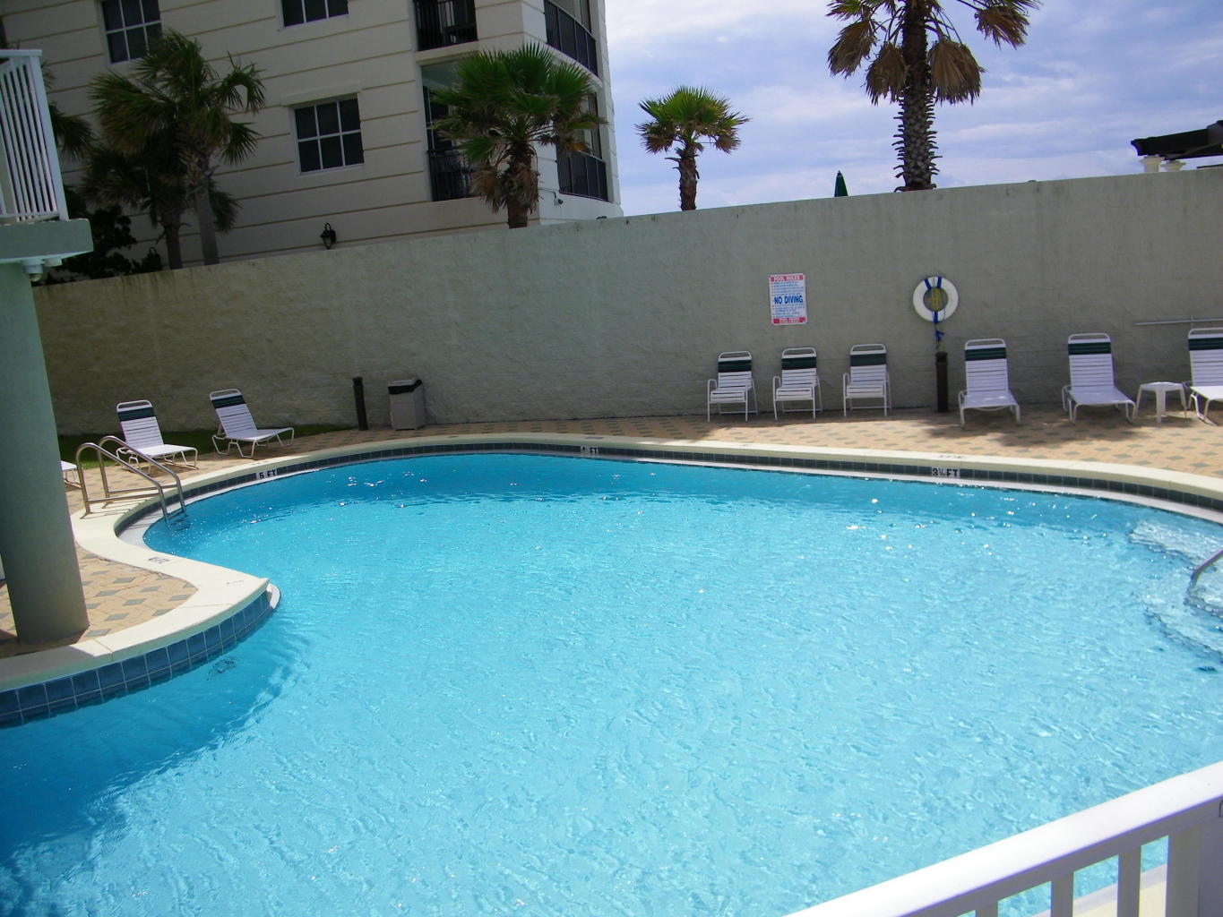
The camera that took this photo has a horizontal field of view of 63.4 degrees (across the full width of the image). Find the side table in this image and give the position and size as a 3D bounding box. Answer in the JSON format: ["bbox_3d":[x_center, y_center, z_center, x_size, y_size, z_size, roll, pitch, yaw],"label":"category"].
[{"bbox_3d":[6.366,-0.658,11.481,0.430,0.390,0.430,-7,11,-14],"label":"side table"}]

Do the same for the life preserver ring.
[{"bbox_3d":[4.413,-2.168,13.479,0.600,0.610,0.100,-1,11,20],"label":"life preserver ring"}]

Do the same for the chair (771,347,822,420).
[{"bbox_3d":[2.620,-1.056,13.926,0.580,0.930,0.650,-1,11,22],"label":"chair"}]

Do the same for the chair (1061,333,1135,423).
[{"bbox_3d":[5.869,-0.984,11.972,0.640,0.940,1.531,-1,11,20],"label":"chair"}]

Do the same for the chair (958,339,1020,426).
[{"bbox_3d":[4.740,-0.975,12.450,0.640,0.940,1.549,-1,11,19],"label":"chair"}]

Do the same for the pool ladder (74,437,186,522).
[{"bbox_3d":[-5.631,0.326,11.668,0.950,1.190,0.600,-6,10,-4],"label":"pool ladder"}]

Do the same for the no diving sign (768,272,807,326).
[{"bbox_3d":[2.536,-2.280,14.174,0.500,0.680,0.020,-1,11,20],"label":"no diving sign"}]

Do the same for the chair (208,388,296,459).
[{"bbox_3d":[-5.499,-0.573,15.128,1.552,0.940,0.640,4,14,42],"label":"chair"}]

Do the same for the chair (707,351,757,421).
[{"bbox_3d":[1.739,-1.041,14.266,0.580,0.930,0.650,0,11,24],"label":"chair"}]

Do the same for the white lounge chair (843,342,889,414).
[{"bbox_3d":[3.515,-1.076,13.612,0.580,0.930,0.650,-1,11,22],"label":"white lounge chair"}]

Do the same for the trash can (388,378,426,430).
[{"bbox_3d":[-3.324,-0.864,16.185,0.460,0.760,0.430,-1,11,21],"label":"trash can"}]

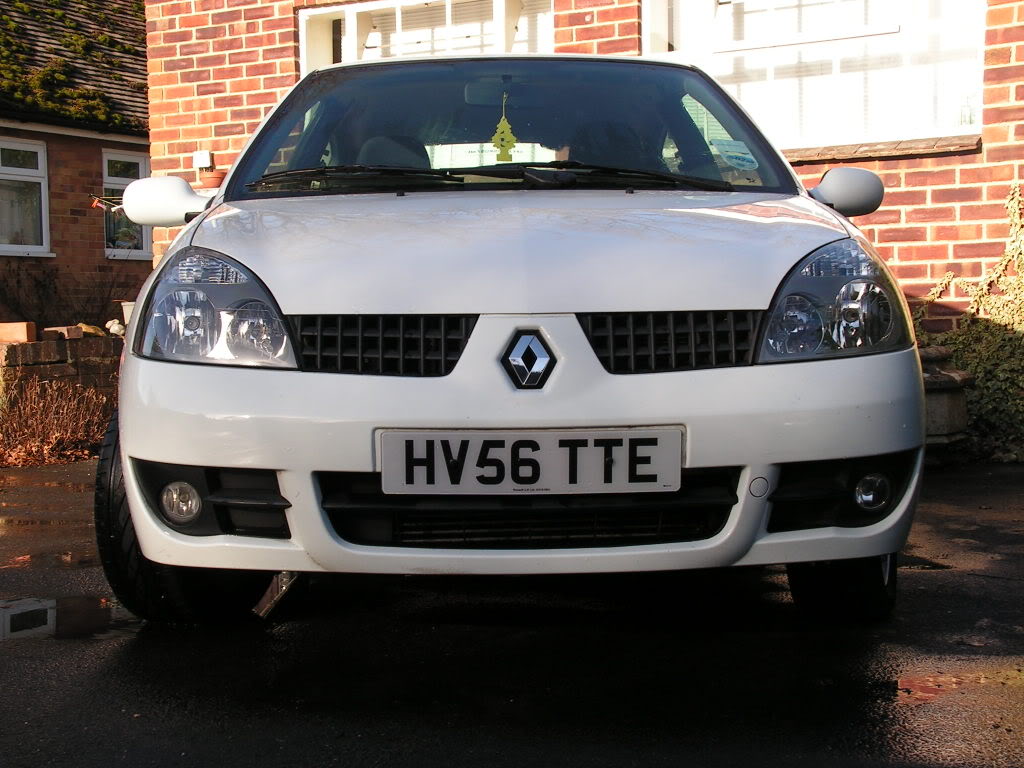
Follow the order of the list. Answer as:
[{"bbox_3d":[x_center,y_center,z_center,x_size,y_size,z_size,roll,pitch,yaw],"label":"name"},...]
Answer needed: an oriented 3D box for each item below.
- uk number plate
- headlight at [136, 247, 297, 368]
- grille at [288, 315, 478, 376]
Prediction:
[{"bbox_3d":[0.034,0.135,2.824,0.520,0.111,0.015,-1,10,-1],"label":"uk number plate"},{"bbox_3d":[-0.552,-0.144,3.060,0.350,0.235,0.310,-1,2,-1],"label":"headlight"},{"bbox_3d":[-0.229,-0.069,2.895,0.339,0.112,0.075,-1,-6,-1],"label":"grille"}]

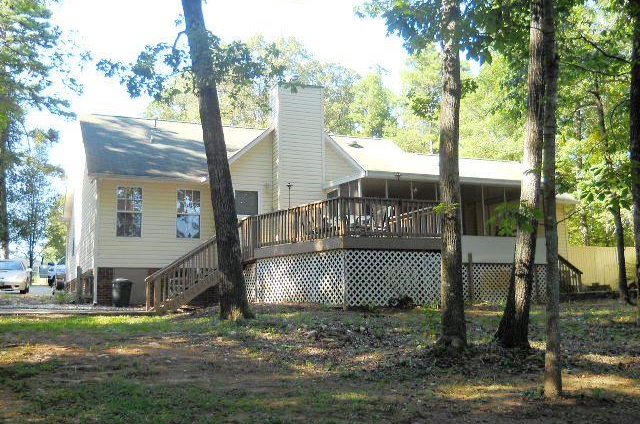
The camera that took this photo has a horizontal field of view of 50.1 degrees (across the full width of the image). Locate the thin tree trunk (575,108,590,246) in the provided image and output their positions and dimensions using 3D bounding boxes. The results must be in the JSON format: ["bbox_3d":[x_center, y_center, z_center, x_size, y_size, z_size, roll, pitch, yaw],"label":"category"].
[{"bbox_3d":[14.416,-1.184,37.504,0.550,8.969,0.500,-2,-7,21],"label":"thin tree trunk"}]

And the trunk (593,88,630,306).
[{"bbox_3d":[9.523,-0.602,22.486,0.500,7.103,0.400,-7,-9,23],"label":"trunk"}]

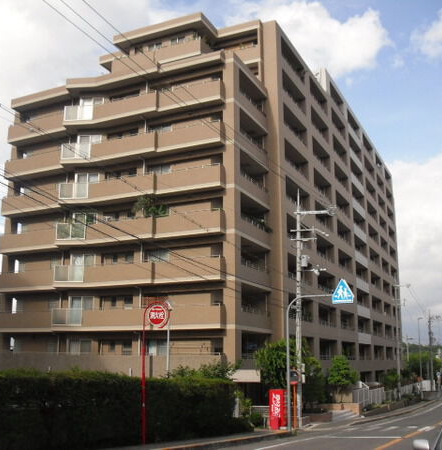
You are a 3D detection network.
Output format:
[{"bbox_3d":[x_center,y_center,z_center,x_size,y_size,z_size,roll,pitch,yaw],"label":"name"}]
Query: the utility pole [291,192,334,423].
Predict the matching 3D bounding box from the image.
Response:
[{"bbox_3d":[4.496,3.824,29.780,2.150,11.700,0.700,-4,-13,17],"label":"utility pole"}]

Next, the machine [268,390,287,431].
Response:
[{"bbox_3d":[2.944,9.195,30.447,0.720,1.830,0.970,-6,-14,22],"label":"machine"}]

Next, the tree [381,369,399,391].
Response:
[{"bbox_3d":[16.249,14.909,58.139,1.850,2.300,1.800,-6,-14,24],"label":"tree"}]

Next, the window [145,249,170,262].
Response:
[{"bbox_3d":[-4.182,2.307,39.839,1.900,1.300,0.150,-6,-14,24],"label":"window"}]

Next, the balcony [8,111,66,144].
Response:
[{"bbox_3d":[-13.558,-7.201,46.145,5.900,1.450,1.300,-6,-14,24],"label":"balcony"}]

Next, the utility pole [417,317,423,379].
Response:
[{"bbox_3d":[20.366,13.409,61.560,0.400,8.079,0.250,0,-13,0],"label":"utility pole"}]

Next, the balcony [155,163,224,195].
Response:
[{"bbox_3d":[-1.818,-2.779,39.402,4.600,1.420,1.250,-6,-14,24],"label":"balcony"}]

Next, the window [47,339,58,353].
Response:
[{"bbox_3d":[-11.715,8.424,42.228,0.850,1.150,0.150,-6,-14,24],"label":"window"}]

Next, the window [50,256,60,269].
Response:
[{"bbox_3d":[-11.937,2.688,43.607,0.800,1.050,0.150,-6,-14,24],"label":"window"}]

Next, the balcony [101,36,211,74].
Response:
[{"bbox_3d":[-4.414,-11.322,42.439,7.300,1.530,1.400,-6,-14,24],"label":"balcony"}]

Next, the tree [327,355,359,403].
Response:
[{"bbox_3d":[7.930,9.985,39.262,2.100,3.200,2.000,-6,-14,24],"label":"tree"}]

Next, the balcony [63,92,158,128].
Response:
[{"bbox_3d":[-7.359,-7.794,42.116,6.950,1.420,2.200,-6,-14,24],"label":"balcony"}]

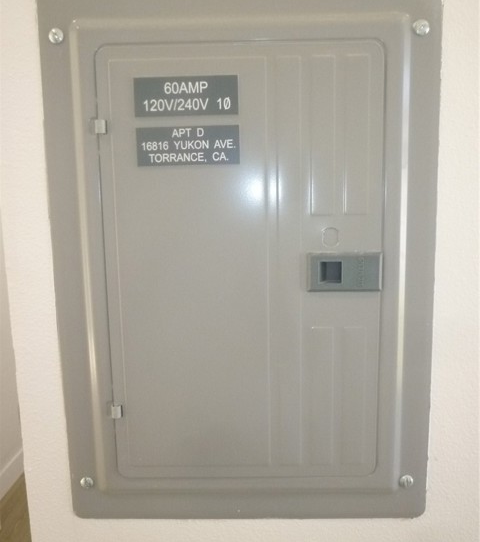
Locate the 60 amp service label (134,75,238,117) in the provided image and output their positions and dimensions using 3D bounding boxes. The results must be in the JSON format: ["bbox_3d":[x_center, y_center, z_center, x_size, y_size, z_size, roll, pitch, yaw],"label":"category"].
[{"bbox_3d":[-0.052,-0.170,0.522,0.102,0.037,0.002,-1,9,1],"label":"60 amp service label"}]

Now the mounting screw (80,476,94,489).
[{"bbox_3d":[-0.169,0.233,0.591,0.015,0.015,0.005,-1,9,1],"label":"mounting screw"}]

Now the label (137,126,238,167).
[{"bbox_3d":[-0.051,-0.124,0.529,0.102,0.037,0.002,-1,9,1],"label":"label"}]

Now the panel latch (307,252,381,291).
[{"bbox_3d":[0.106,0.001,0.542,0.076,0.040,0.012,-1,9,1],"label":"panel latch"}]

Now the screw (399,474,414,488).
[{"bbox_3d":[0.181,0.229,0.584,0.015,0.015,0.005,-1,9,1],"label":"screw"}]

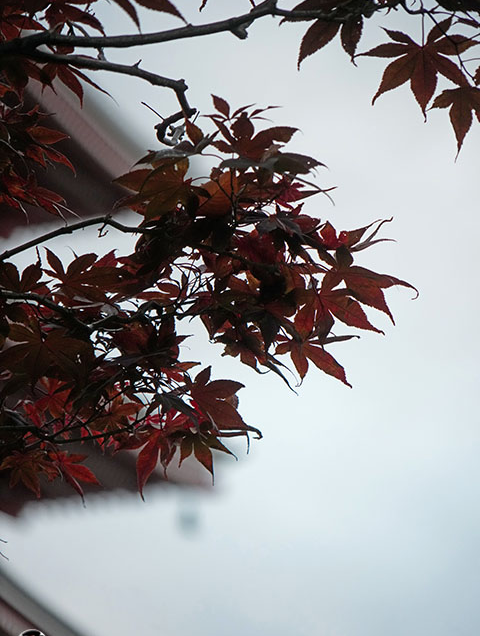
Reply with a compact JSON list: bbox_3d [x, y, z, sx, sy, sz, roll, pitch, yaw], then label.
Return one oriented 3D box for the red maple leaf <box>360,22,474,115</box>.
[{"bbox_3d":[0.129,-0.182,3.500,0.089,0.076,0.025,0,-11,0],"label":"red maple leaf"}]

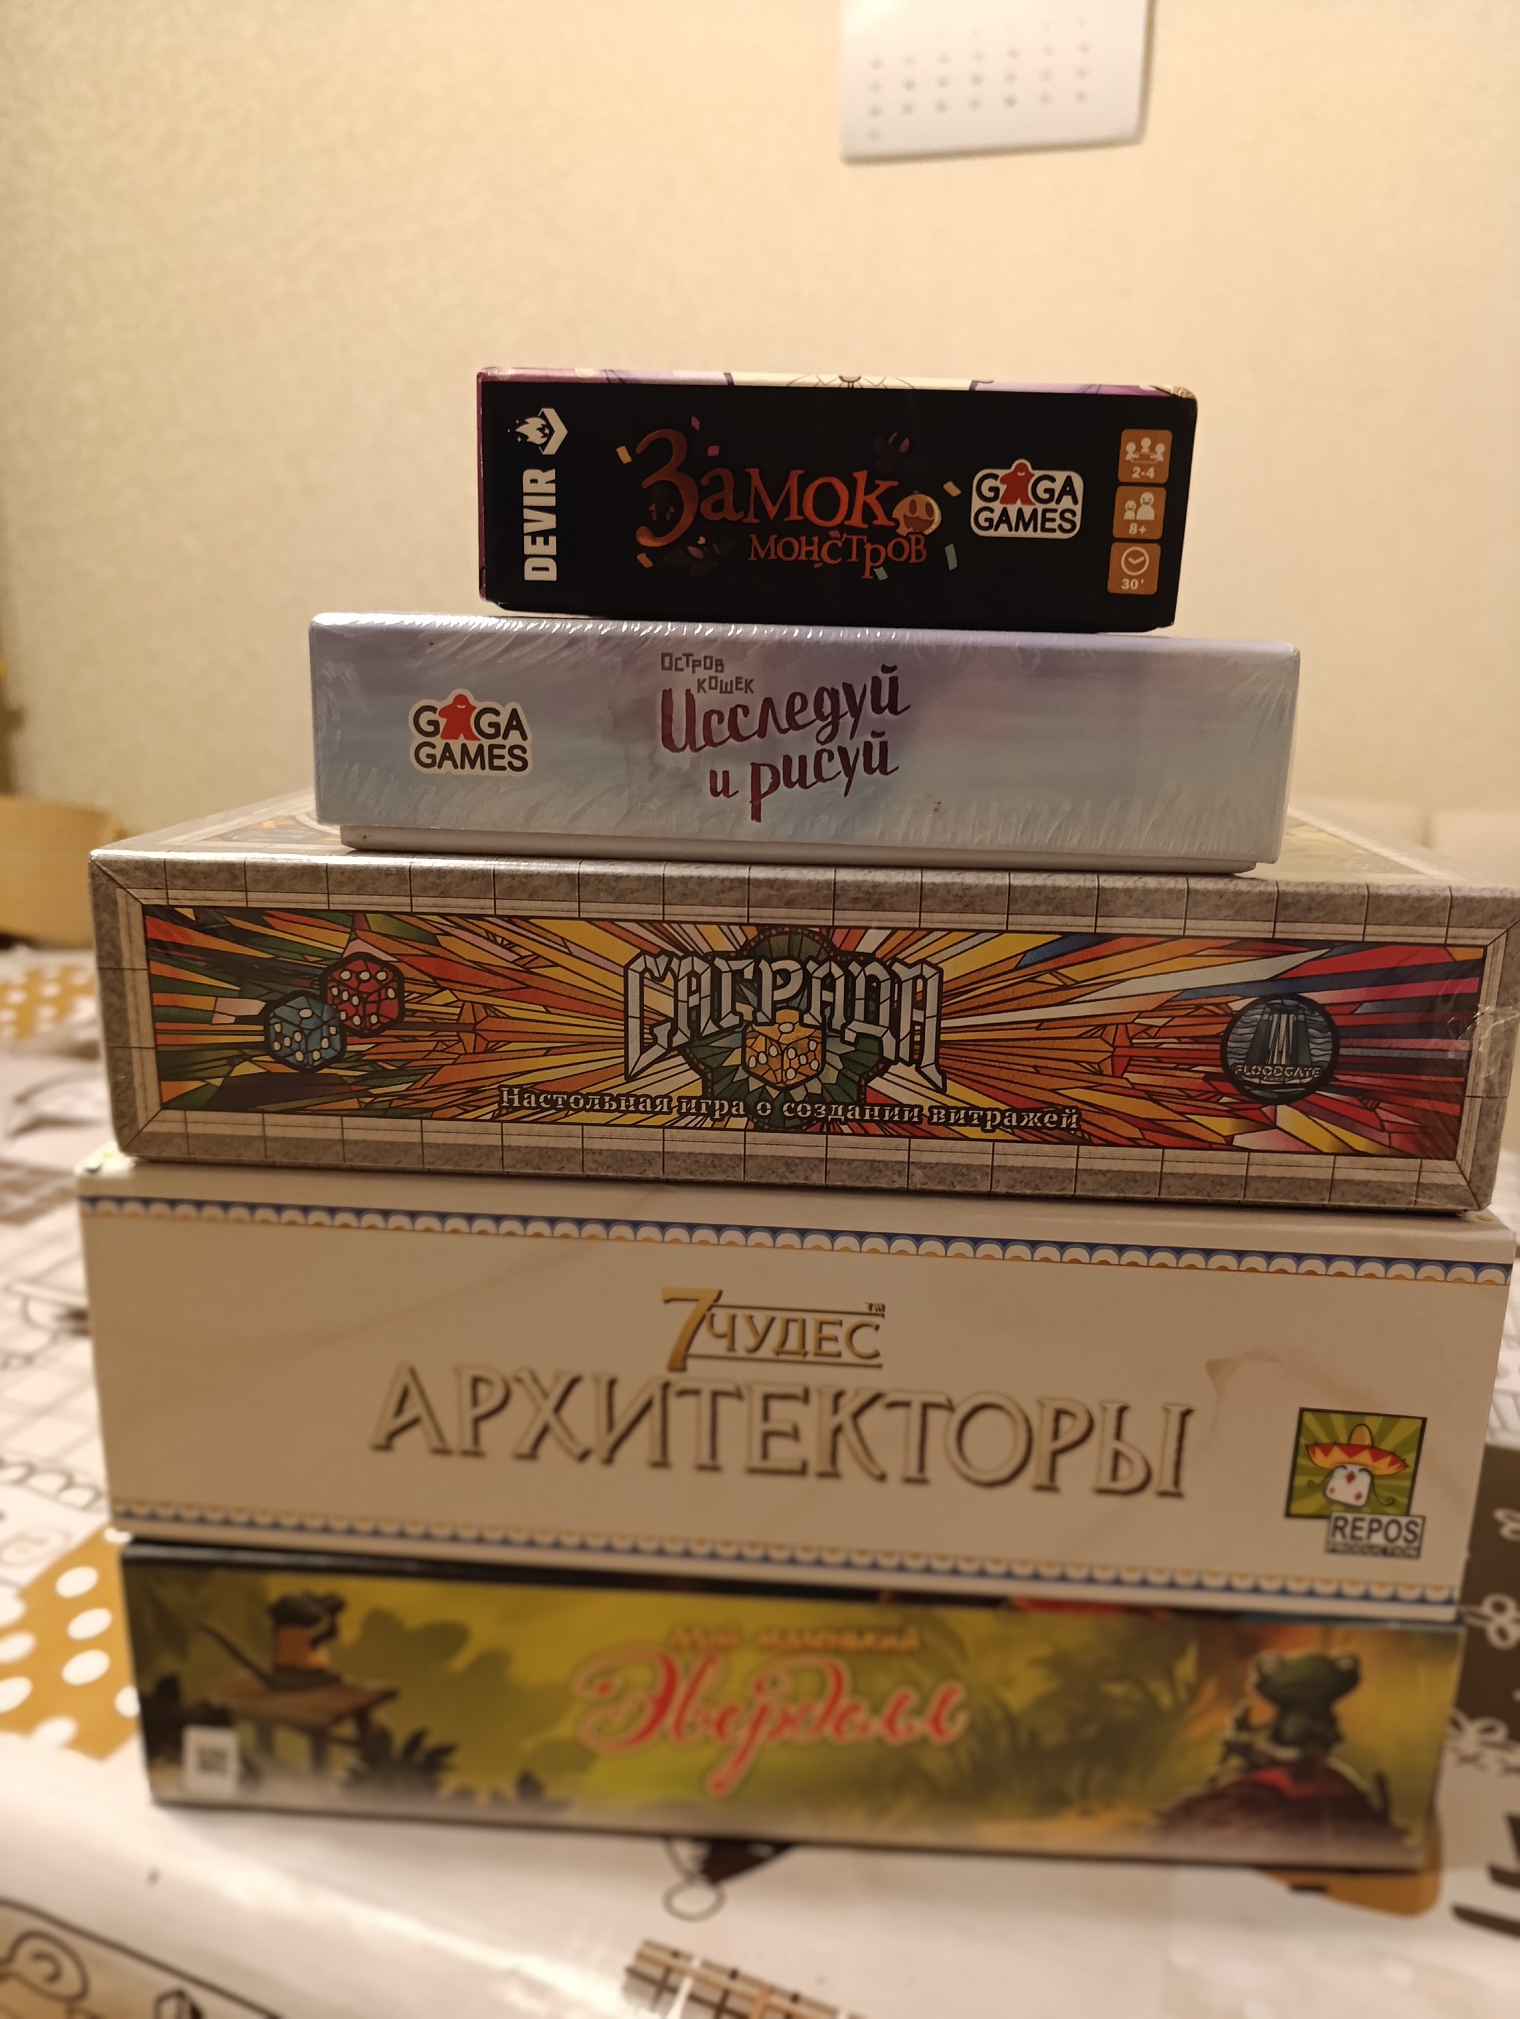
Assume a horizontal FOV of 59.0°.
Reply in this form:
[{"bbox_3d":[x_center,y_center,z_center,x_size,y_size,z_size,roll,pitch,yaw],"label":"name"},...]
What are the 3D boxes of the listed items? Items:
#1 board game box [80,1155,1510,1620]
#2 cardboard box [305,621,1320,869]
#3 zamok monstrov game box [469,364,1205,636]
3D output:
[{"bbox_3d":[0.008,0.053,0.361,0.278,0.083,0.192,2,15,3],"label":"board game box"},{"bbox_3d":[0.008,-0.069,0.329,0.189,0.045,0.142,1,15,-1],"label":"cardboard box"},{"bbox_3d":[0.014,-0.111,0.310,0.139,0.045,0.097,1,15,-2],"label":"zamok monstrov game box"}]

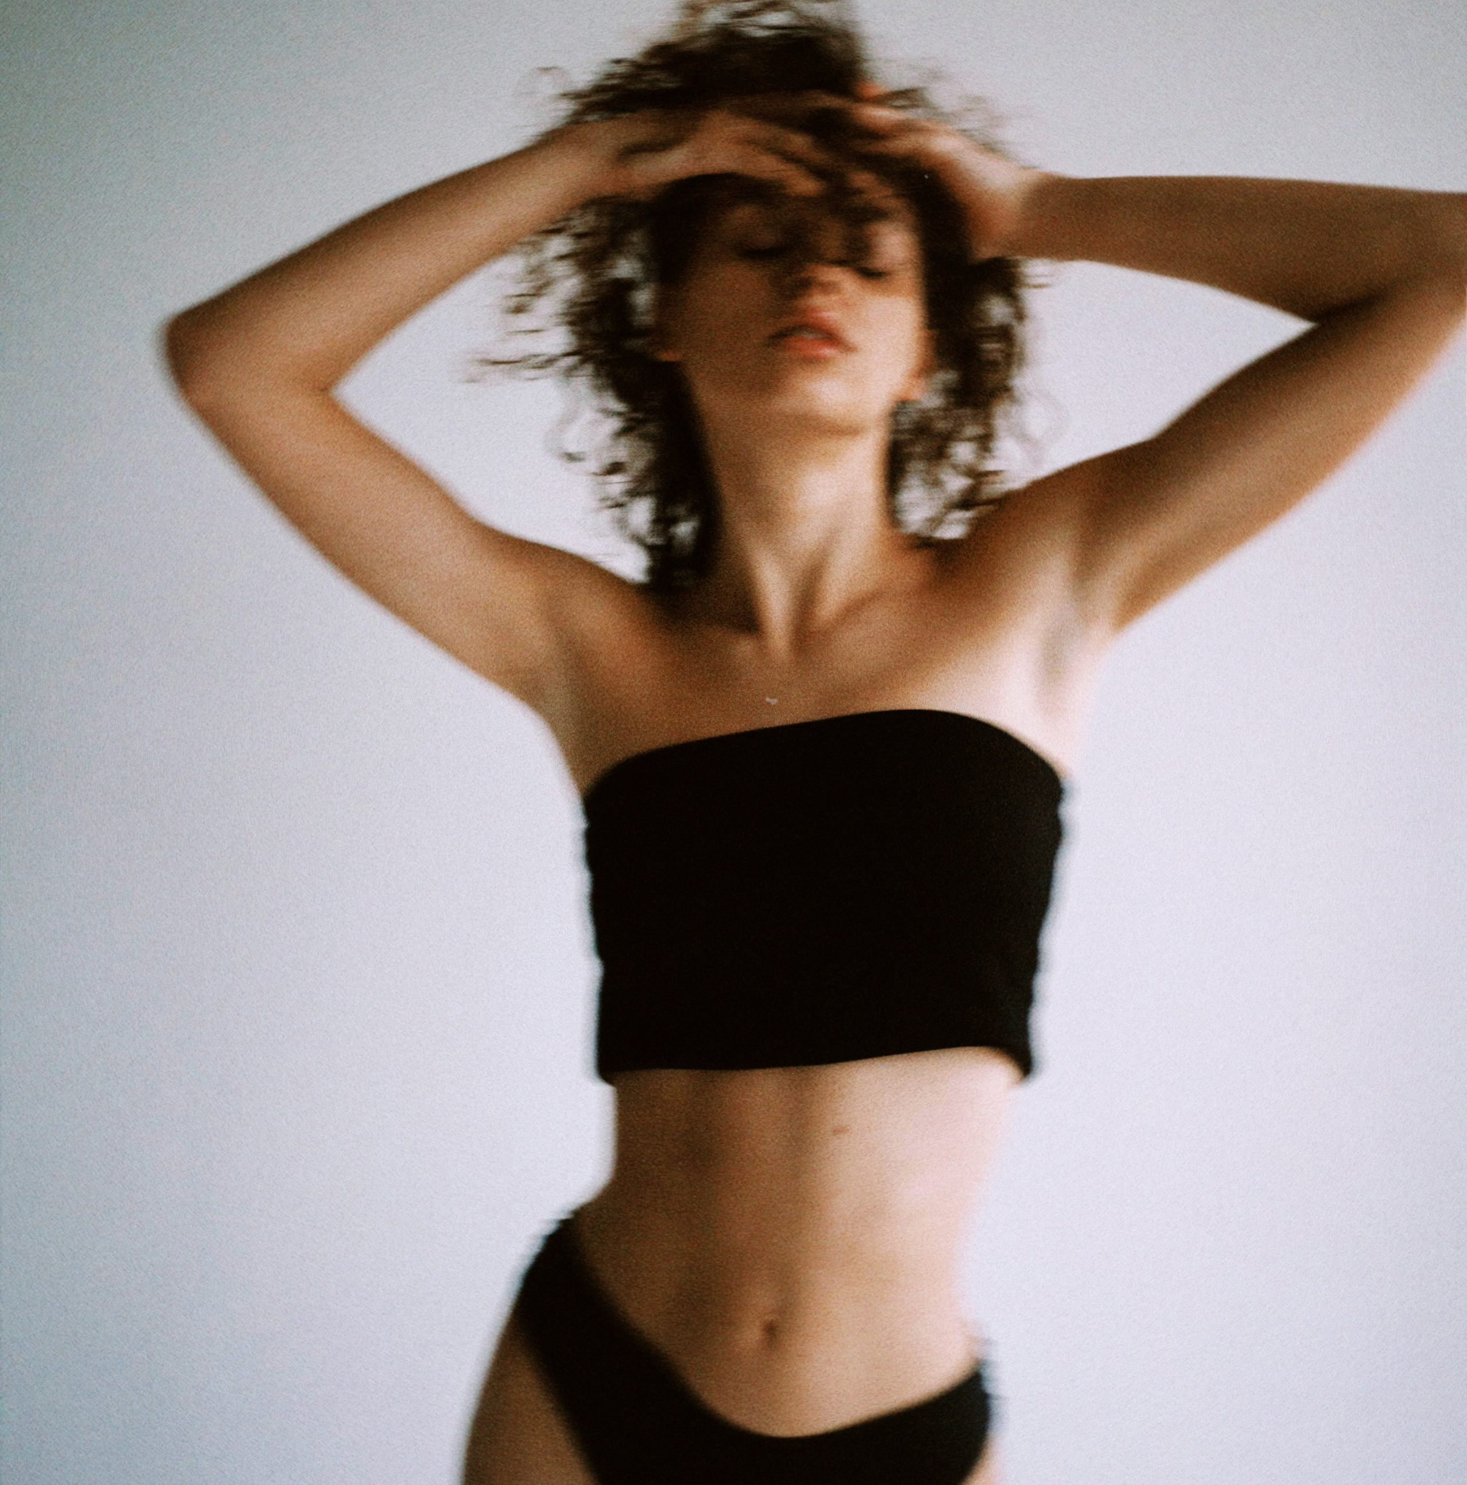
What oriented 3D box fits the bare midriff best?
[{"bbox_3d":[0.040,0.301,0.995,0.265,0.225,0.175,2,-4,9],"label":"bare midriff"}]

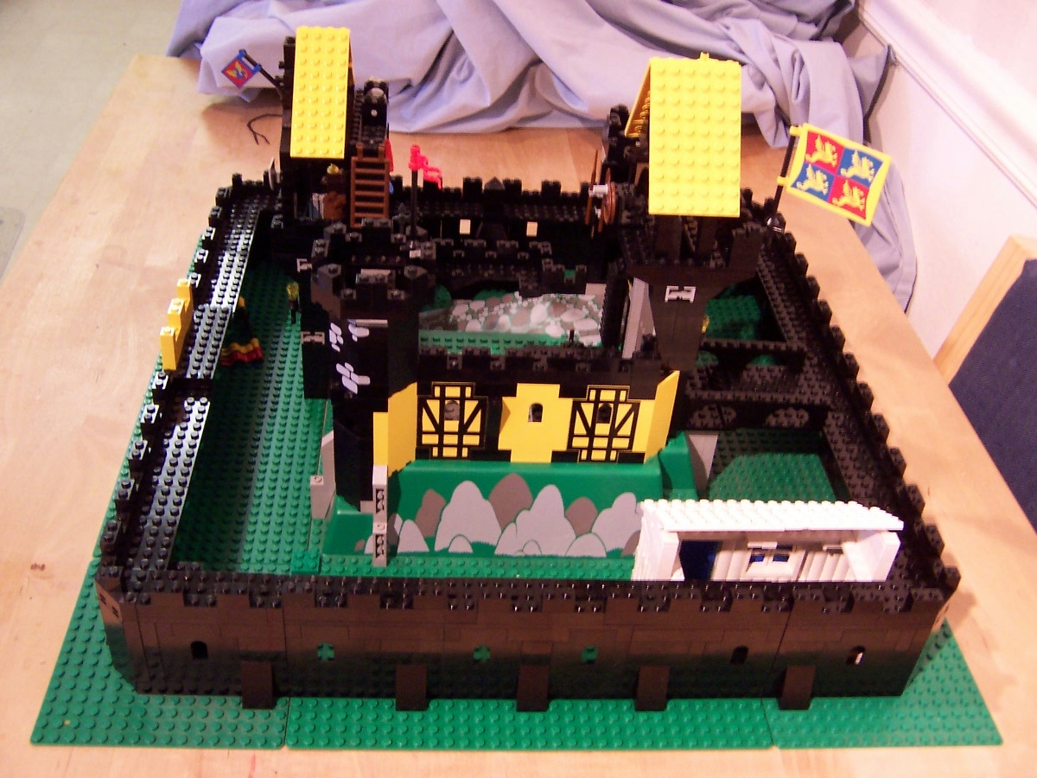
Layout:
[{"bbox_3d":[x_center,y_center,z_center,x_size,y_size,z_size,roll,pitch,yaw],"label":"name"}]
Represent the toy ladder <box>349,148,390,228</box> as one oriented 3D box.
[{"bbox_3d":[-0.092,-0.125,0.665,0.024,0.053,0.004,2,19,-5],"label":"toy ladder"}]

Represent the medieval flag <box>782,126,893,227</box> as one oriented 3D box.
[{"bbox_3d":[0.225,-0.155,0.773,0.076,0.056,0.005,31,45,28],"label":"medieval flag"}]

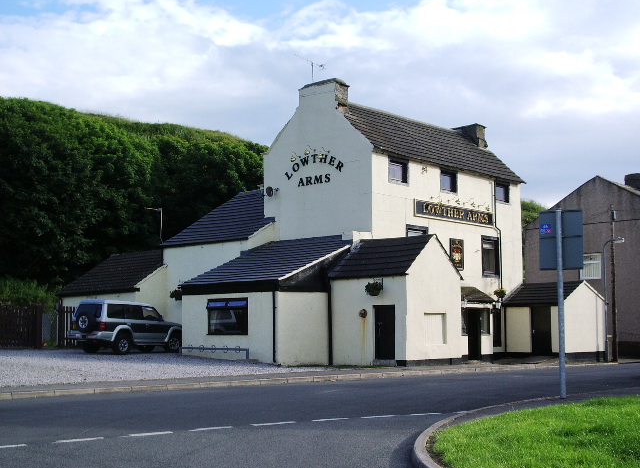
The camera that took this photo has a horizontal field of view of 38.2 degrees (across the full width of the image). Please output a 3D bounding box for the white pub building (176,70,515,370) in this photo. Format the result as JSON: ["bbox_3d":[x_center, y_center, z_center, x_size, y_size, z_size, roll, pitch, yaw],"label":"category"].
[{"bbox_3d":[3.173,-0.461,39.940,9.776,11.803,16.807,-5,-8,42],"label":"white pub building"}]

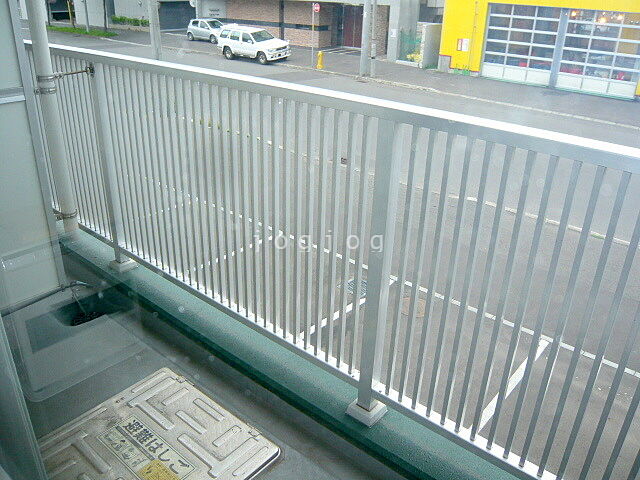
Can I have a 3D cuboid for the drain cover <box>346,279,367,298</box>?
[{"bbox_3d":[0.570,0.702,7.635,0.410,0.040,0.410,21,32,34],"label":"drain cover"}]

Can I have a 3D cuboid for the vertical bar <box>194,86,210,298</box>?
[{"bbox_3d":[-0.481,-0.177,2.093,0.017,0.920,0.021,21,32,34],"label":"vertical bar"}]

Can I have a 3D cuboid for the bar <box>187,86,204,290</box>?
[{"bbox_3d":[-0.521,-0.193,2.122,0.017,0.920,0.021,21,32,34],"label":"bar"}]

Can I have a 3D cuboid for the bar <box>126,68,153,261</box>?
[{"bbox_3d":[-0.786,-0.296,2.308,0.015,0.896,0.023,21,32,34],"label":"bar"}]

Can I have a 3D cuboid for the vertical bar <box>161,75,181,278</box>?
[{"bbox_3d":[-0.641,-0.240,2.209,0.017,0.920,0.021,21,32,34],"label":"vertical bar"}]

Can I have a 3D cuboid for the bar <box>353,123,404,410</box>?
[{"bbox_3d":[0.184,0.128,1.637,0.051,1.017,0.055,21,32,34],"label":"bar"}]

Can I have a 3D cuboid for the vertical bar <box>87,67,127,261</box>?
[{"bbox_3d":[-1.036,-0.352,2.543,0.053,1.040,0.055,21,32,34],"label":"vertical bar"}]

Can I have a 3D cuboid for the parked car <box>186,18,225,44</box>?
[{"bbox_3d":[-7.408,-14.429,35.682,3.680,1.510,1.660,21,32,34],"label":"parked car"}]

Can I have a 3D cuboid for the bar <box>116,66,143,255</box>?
[{"bbox_3d":[-0.864,-0.325,2.366,0.015,0.896,0.023,21,32,34],"label":"bar"}]

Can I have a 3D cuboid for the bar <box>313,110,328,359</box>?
[{"bbox_3d":[0.006,0.015,1.727,0.015,0.907,0.023,21,32,34],"label":"bar"}]

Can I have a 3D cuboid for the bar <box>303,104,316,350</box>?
[{"bbox_3d":[-0.035,-0.001,1.757,0.015,0.907,0.023,21,32,34],"label":"bar"}]

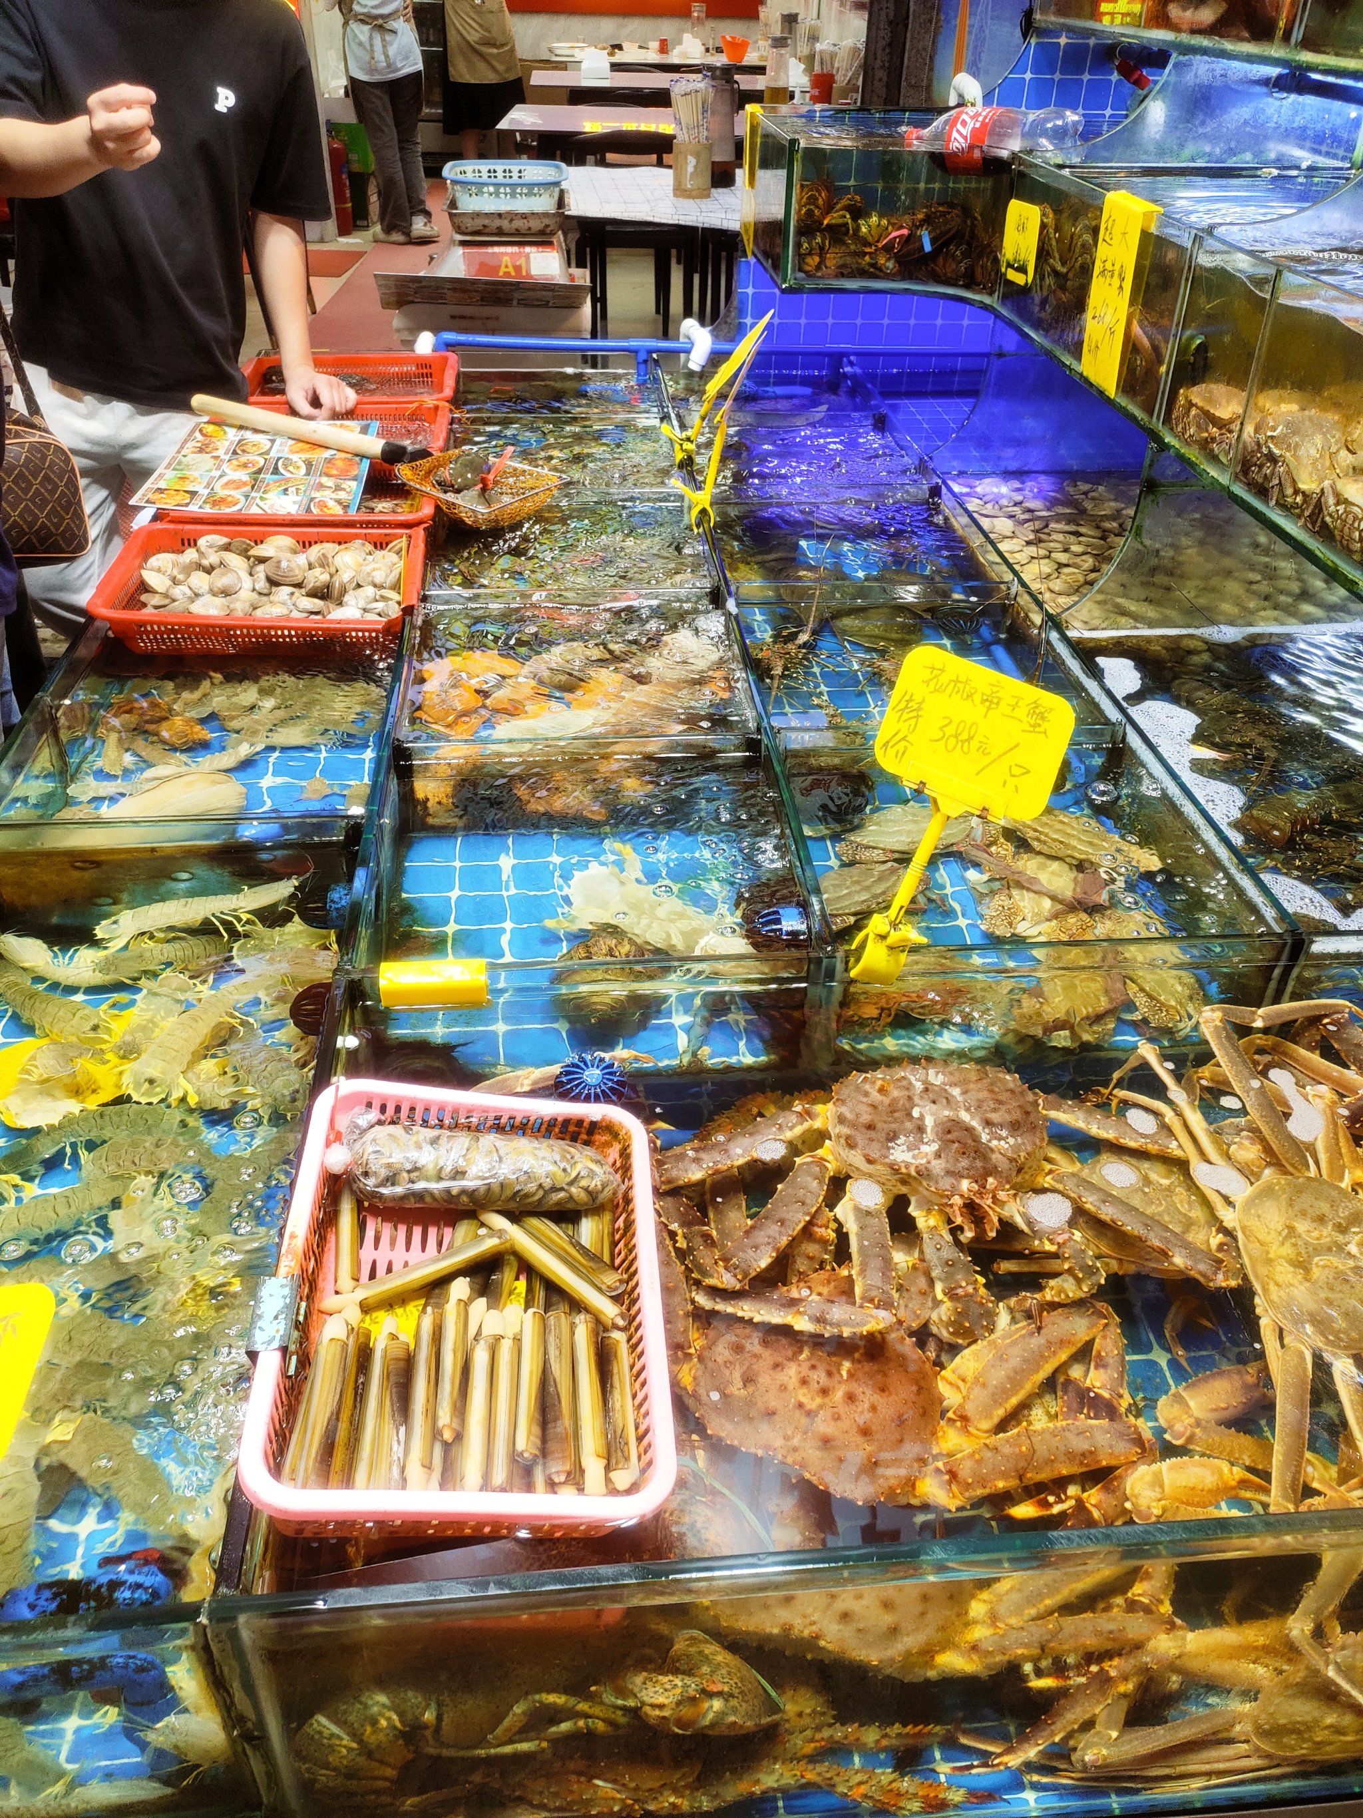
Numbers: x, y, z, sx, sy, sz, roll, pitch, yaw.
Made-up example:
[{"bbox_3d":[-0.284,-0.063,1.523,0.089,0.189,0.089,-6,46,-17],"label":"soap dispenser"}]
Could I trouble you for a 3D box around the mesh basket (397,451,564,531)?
[{"bbox_3d":[-0.303,-0.617,1.824,0.175,0.090,0.225,-30,48,-34],"label":"mesh basket"}]

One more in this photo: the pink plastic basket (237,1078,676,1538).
[{"bbox_3d":[-0.138,0.261,0.792,0.242,0.090,0.305,6,37,-11],"label":"pink plastic basket"}]

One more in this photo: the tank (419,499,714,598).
[{"bbox_3d":[-0.161,-0.442,1.781,0.400,0.230,0.385,-2,38,-5],"label":"tank"}]

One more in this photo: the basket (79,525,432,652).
[{"bbox_3d":[-0.545,-0.425,1.611,0.385,0.090,0.330,-2,38,-5],"label":"basket"}]

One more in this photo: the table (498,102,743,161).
[{"bbox_3d":[-0.109,-3.114,5.455,1.330,0.750,0.880,-2,38,-5],"label":"table"}]

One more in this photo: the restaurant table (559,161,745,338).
[{"bbox_3d":[0.188,-1.842,3.832,1.180,0.750,0.870,-2,38,-5],"label":"restaurant table"}]

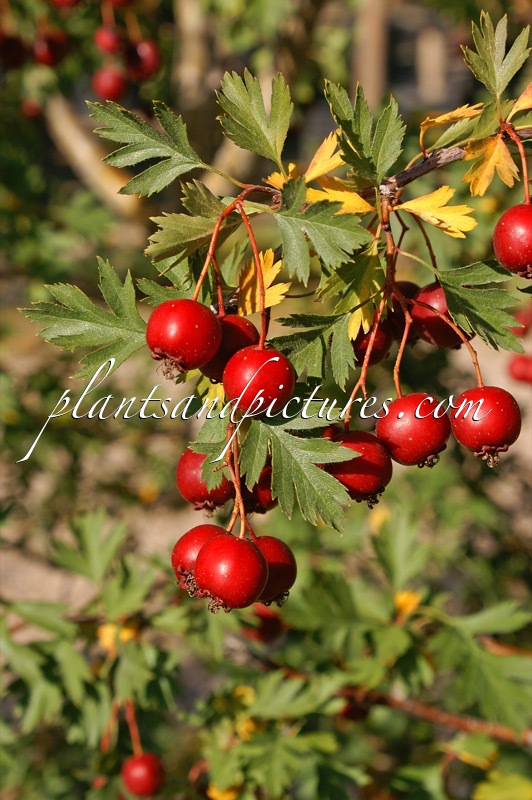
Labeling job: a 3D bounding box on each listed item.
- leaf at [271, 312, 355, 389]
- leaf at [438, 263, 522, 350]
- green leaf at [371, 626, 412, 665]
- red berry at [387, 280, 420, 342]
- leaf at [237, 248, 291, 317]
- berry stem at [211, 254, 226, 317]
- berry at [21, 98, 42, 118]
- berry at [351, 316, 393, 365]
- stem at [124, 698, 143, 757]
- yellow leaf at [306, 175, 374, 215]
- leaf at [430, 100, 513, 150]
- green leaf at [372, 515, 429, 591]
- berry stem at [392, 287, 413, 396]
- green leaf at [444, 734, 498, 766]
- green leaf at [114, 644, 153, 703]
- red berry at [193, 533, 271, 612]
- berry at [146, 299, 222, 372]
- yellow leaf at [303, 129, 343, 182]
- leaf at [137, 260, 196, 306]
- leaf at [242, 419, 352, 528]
[{"bbox_3d":[0.010,-0.011,0.370,0.019,0.017,0.008,-1,13,-6],"label":"leaf"},{"bbox_3d":[0.059,-0.026,0.455,0.029,0.009,0.019,37,59,10],"label":"leaf"},{"bbox_3d":[0.056,0.109,0.740,0.018,0.008,0.019,-18,53,-6],"label":"green leaf"},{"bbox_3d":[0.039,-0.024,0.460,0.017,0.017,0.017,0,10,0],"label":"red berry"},{"bbox_3d":[-0.001,-0.028,0.395,0.011,0.015,0.006,18,0,-5],"label":"leaf"},{"bbox_3d":[-0.013,-0.032,0.459,0.003,0.017,0.003,-9,3,0],"label":"berry stem"},{"bbox_3d":[-0.172,-0.214,1.220,0.015,0.015,0.015,0,0,0],"label":"berry"},{"bbox_3d":[0.026,-0.017,0.450,0.016,0.017,0.016,-27,6,0],"label":"berry"},{"bbox_3d":[-0.056,0.138,0.700,0.003,0.025,0.003,-14,0,0],"label":"stem"},{"bbox_3d":[0.020,-0.054,0.440,0.018,0.010,0.008,-13,16,-5],"label":"yellow leaf"},{"bbox_3d":[0.057,-0.076,0.464,0.024,0.007,0.015,-31,41,-3],"label":"leaf"},{"bbox_3d":[0.059,0.067,0.730,0.025,0.034,0.012,6,6,1],"label":"green leaf"},{"bbox_3d":[0.029,-0.013,0.362,0.005,0.025,0.004,0,13,0],"label":"berry stem"},{"bbox_3d":[0.078,0.132,0.630,0.020,0.006,0.014,9,41,2],"label":"green leaf"},{"bbox_3d":[-0.054,0.112,0.690,0.017,0.025,0.010,-6,8,-1],"label":"green leaf"},{"bbox_3d":[-0.008,0.040,0.388,0.017,0.018,0.017,9,-3,0],"label":"red berry"},{"bbox_3d":[-0.022,-0.017,0.450,0.020,0.021,0.020,15,-9,0],"label":"berry"},{"bbox_3d":[0.016,-0.065,0.445,0.010,0.015,0.007,41,0,11],"label":"yellow leaf"},{"bbox_3d":[-0.023,-0.027,0.398,0.016,0.007,0.013,0,25,-14],"label":"leaf"},{"bbox_3d":[0.007,0.016,0.358,0.025,0.024,0.009,-1,13,-6],"label":"leaf"}]

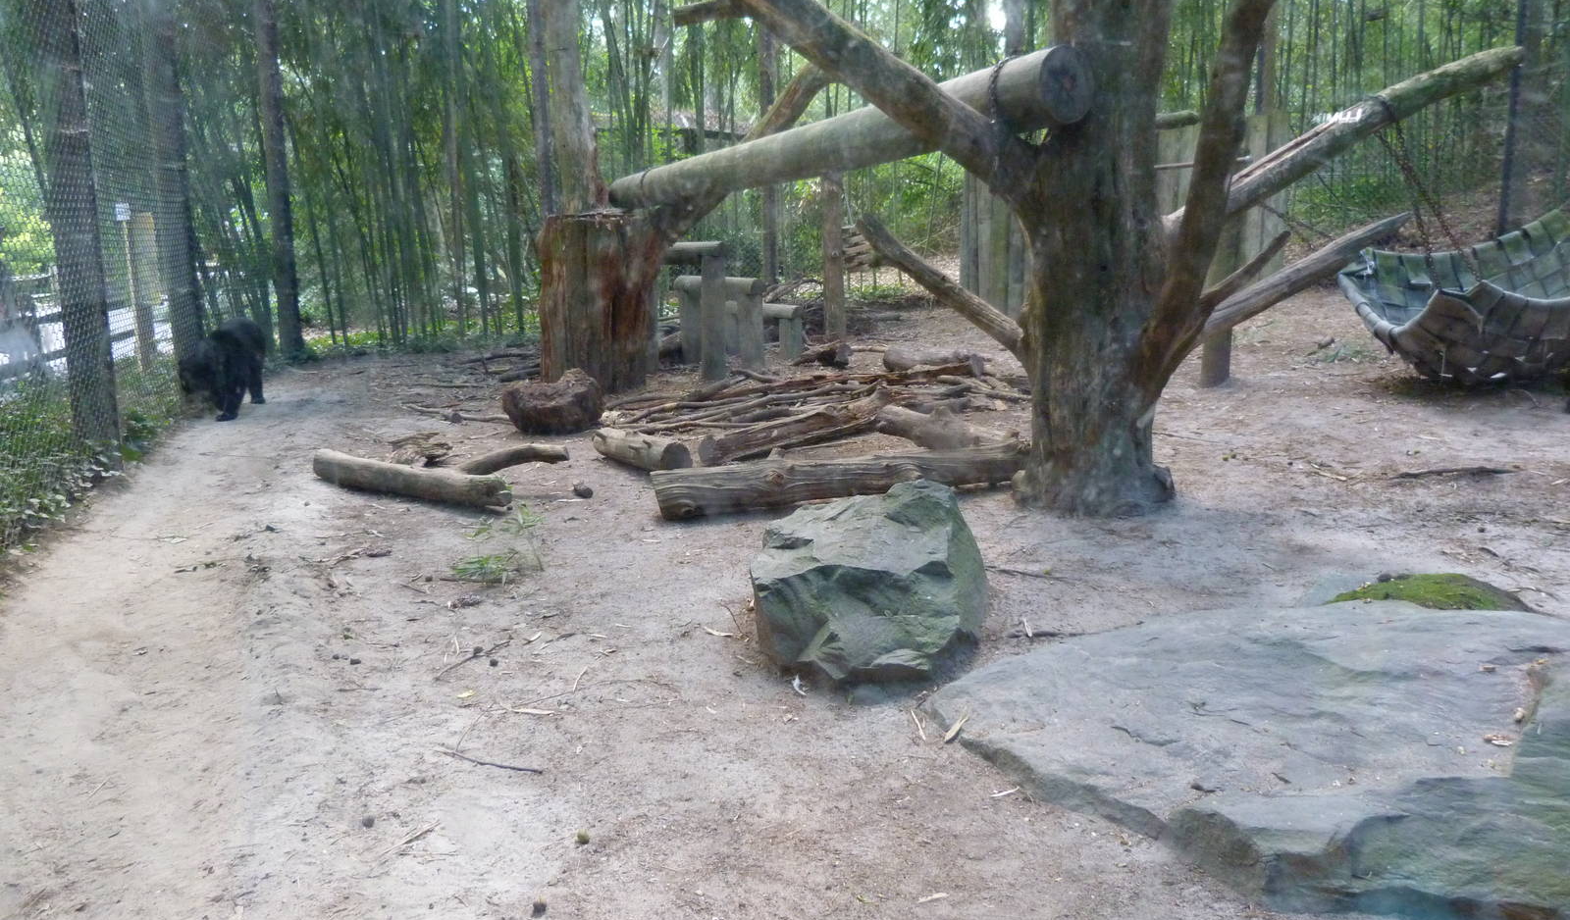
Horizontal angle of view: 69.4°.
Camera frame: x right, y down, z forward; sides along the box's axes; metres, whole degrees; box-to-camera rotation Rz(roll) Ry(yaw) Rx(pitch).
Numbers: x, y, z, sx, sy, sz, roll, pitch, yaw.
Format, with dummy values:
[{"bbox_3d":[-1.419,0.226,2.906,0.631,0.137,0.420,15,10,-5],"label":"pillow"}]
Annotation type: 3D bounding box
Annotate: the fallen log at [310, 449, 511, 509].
[{"bbox_3d":[-2.260,0.104,6.789,1.552,0.190,0.190,6,12,31],"label":"fallen log"}]

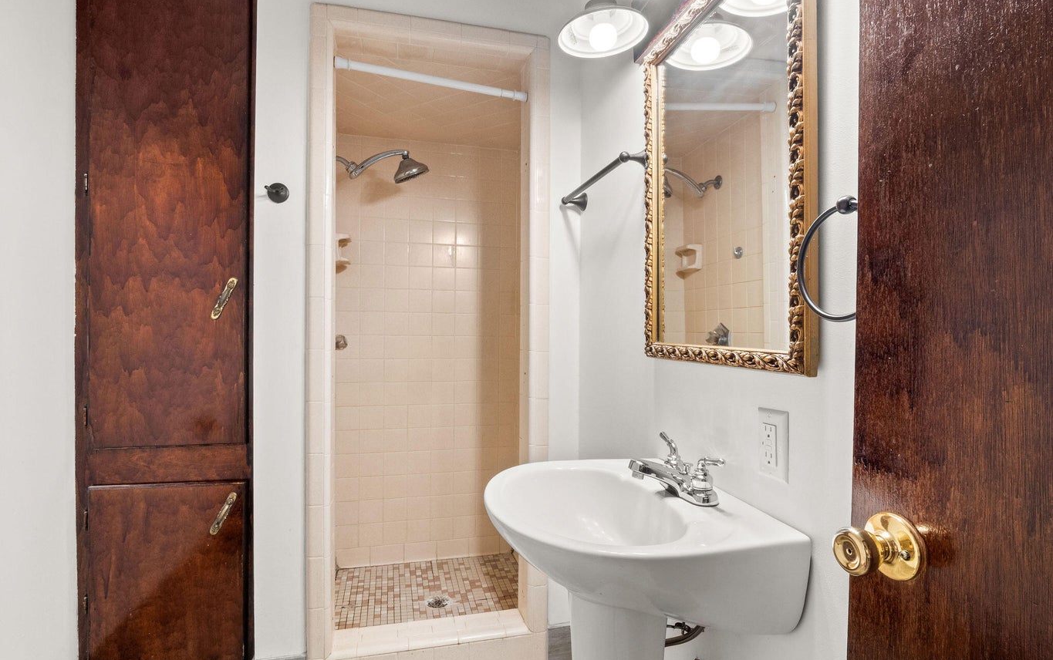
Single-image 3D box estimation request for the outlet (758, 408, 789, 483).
[{"bbox_3d":[0.404,0.188,0.803,0.008,0.114,0.070,0,0,-14],"label":"outlet"}]

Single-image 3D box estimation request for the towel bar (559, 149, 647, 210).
[{"bbox_3d":[0.214,-0.427,1.408,0.080,0.060,0.490,0,0,-14],"label":"towel bar"}]

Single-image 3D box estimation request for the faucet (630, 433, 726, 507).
[{"bbox_3d":[0.274,0.262,0.949,0.168,0.108,0.165,0,0,-14],"label":"faucet"}]

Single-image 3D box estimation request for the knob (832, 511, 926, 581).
[{"bbox_3d":[0.362,0.231,0.513,0.065,0.066,0.066,0,0,-15],"label":"knob"}]

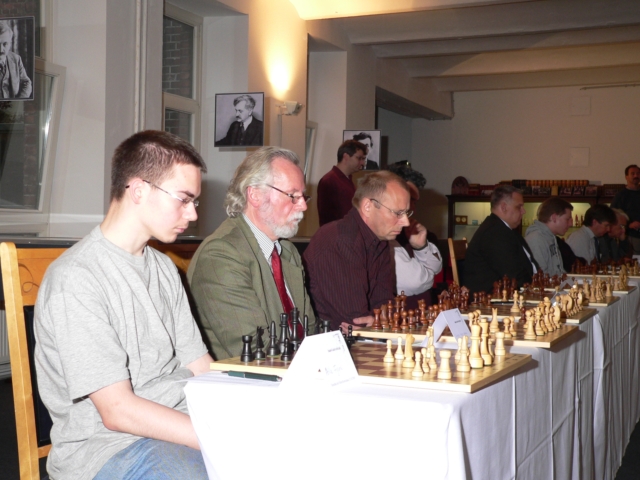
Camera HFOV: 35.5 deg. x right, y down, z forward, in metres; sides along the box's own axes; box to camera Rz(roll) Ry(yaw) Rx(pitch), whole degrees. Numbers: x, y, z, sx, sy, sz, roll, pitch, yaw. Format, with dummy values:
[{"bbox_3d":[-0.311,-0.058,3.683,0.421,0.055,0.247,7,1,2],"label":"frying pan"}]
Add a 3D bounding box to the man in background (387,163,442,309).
[{"bbox_3d":[0.438,0.335,4.352,0.700,1.340,0.540,1,0,22],"label":"man in background"}]

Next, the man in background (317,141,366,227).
[{"bbox_3d":[0.164,0.102,7.601,0.380,1.750,0.520,1,0,12],"label":"man in background"}]

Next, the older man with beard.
[{"bbox_3d":[-0.064,0.358,2.982,0.700,1.290,0.550,1,0,25],"label":"older man with beard"}]

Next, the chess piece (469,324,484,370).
[{"bbox_3d":[0.315,0.212,2.003,0.030,0.085,0.030,1,0,23],"label":"chess piece"}]

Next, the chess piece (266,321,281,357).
[{"bbox_3d":[-0.098,0.208,2.127,0.030,0.073,0.030,1,0,0],"label":"chess piece"}]

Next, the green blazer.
[{"bbox_3d":[-0.189,0.210,3.022,0.400,0.570,0.520,1,0,26],"label":"green blazer"}]

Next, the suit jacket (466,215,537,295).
[{"bbox_3d":[1.009,0.180,5.551,0.430,0.640,0.570,1,0,20],"label":"suit jacket"}]

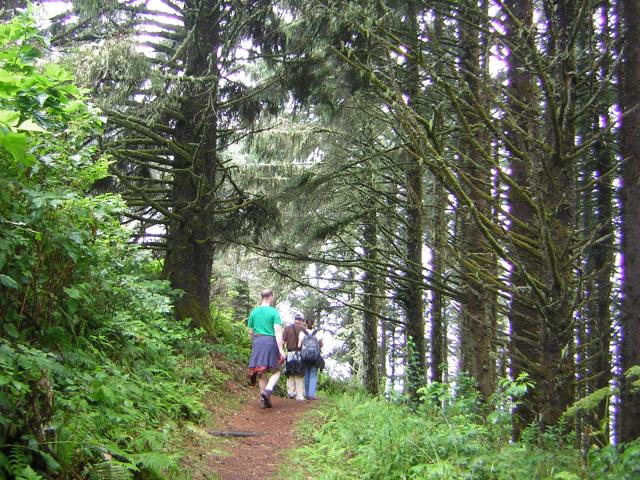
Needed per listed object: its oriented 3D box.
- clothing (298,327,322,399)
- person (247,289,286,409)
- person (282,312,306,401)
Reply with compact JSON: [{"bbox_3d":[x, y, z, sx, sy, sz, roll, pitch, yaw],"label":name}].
[{"bbox_3d":[-0.180,2.356,12.750,0.460,1.400,0.420,-1,-5,10],"label":"clothing"},{"bbox_3d":[-0.815,1.626,9.950,0.570,1.770,0.680,-1,-5,8],"label":"person"},{"bbox_3d":[-0.471,2.229,12.750,0.500,1.690,0.440,-1,-5,8],"label":"person"}]

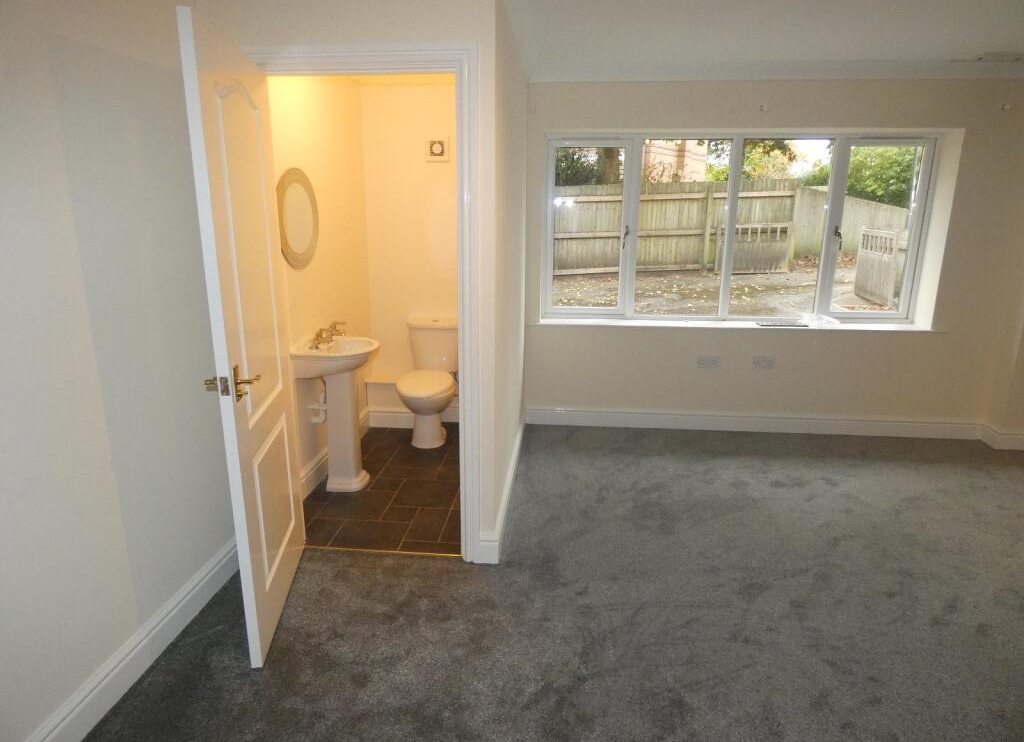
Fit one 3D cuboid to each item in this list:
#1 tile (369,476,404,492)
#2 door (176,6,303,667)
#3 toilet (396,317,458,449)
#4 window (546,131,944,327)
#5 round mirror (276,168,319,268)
[{"bbox_3d":[-0.718,0.657,3.399,0.166,0.010,0.166,2,14,4],"label":"tile"},{"bbox_3d":[-0.910,-0.058,2.115,0.040,1.981,0.765,-2,14,-9],"label":"door"},{"bbox_3d":[-0.557,0.092,4.026,0.400,0.785,0.710,2,14,4],"label":"toilet"},{"bbox_3d":[1.573,-1.018,4.300,2.675,1.300,0.080,2,14,4],"label":"window"},{"bbox_3d":[-1.101,-0.783,3.049,0.025,0.500,0.500,2,14,4],"label":"round mirror"}]

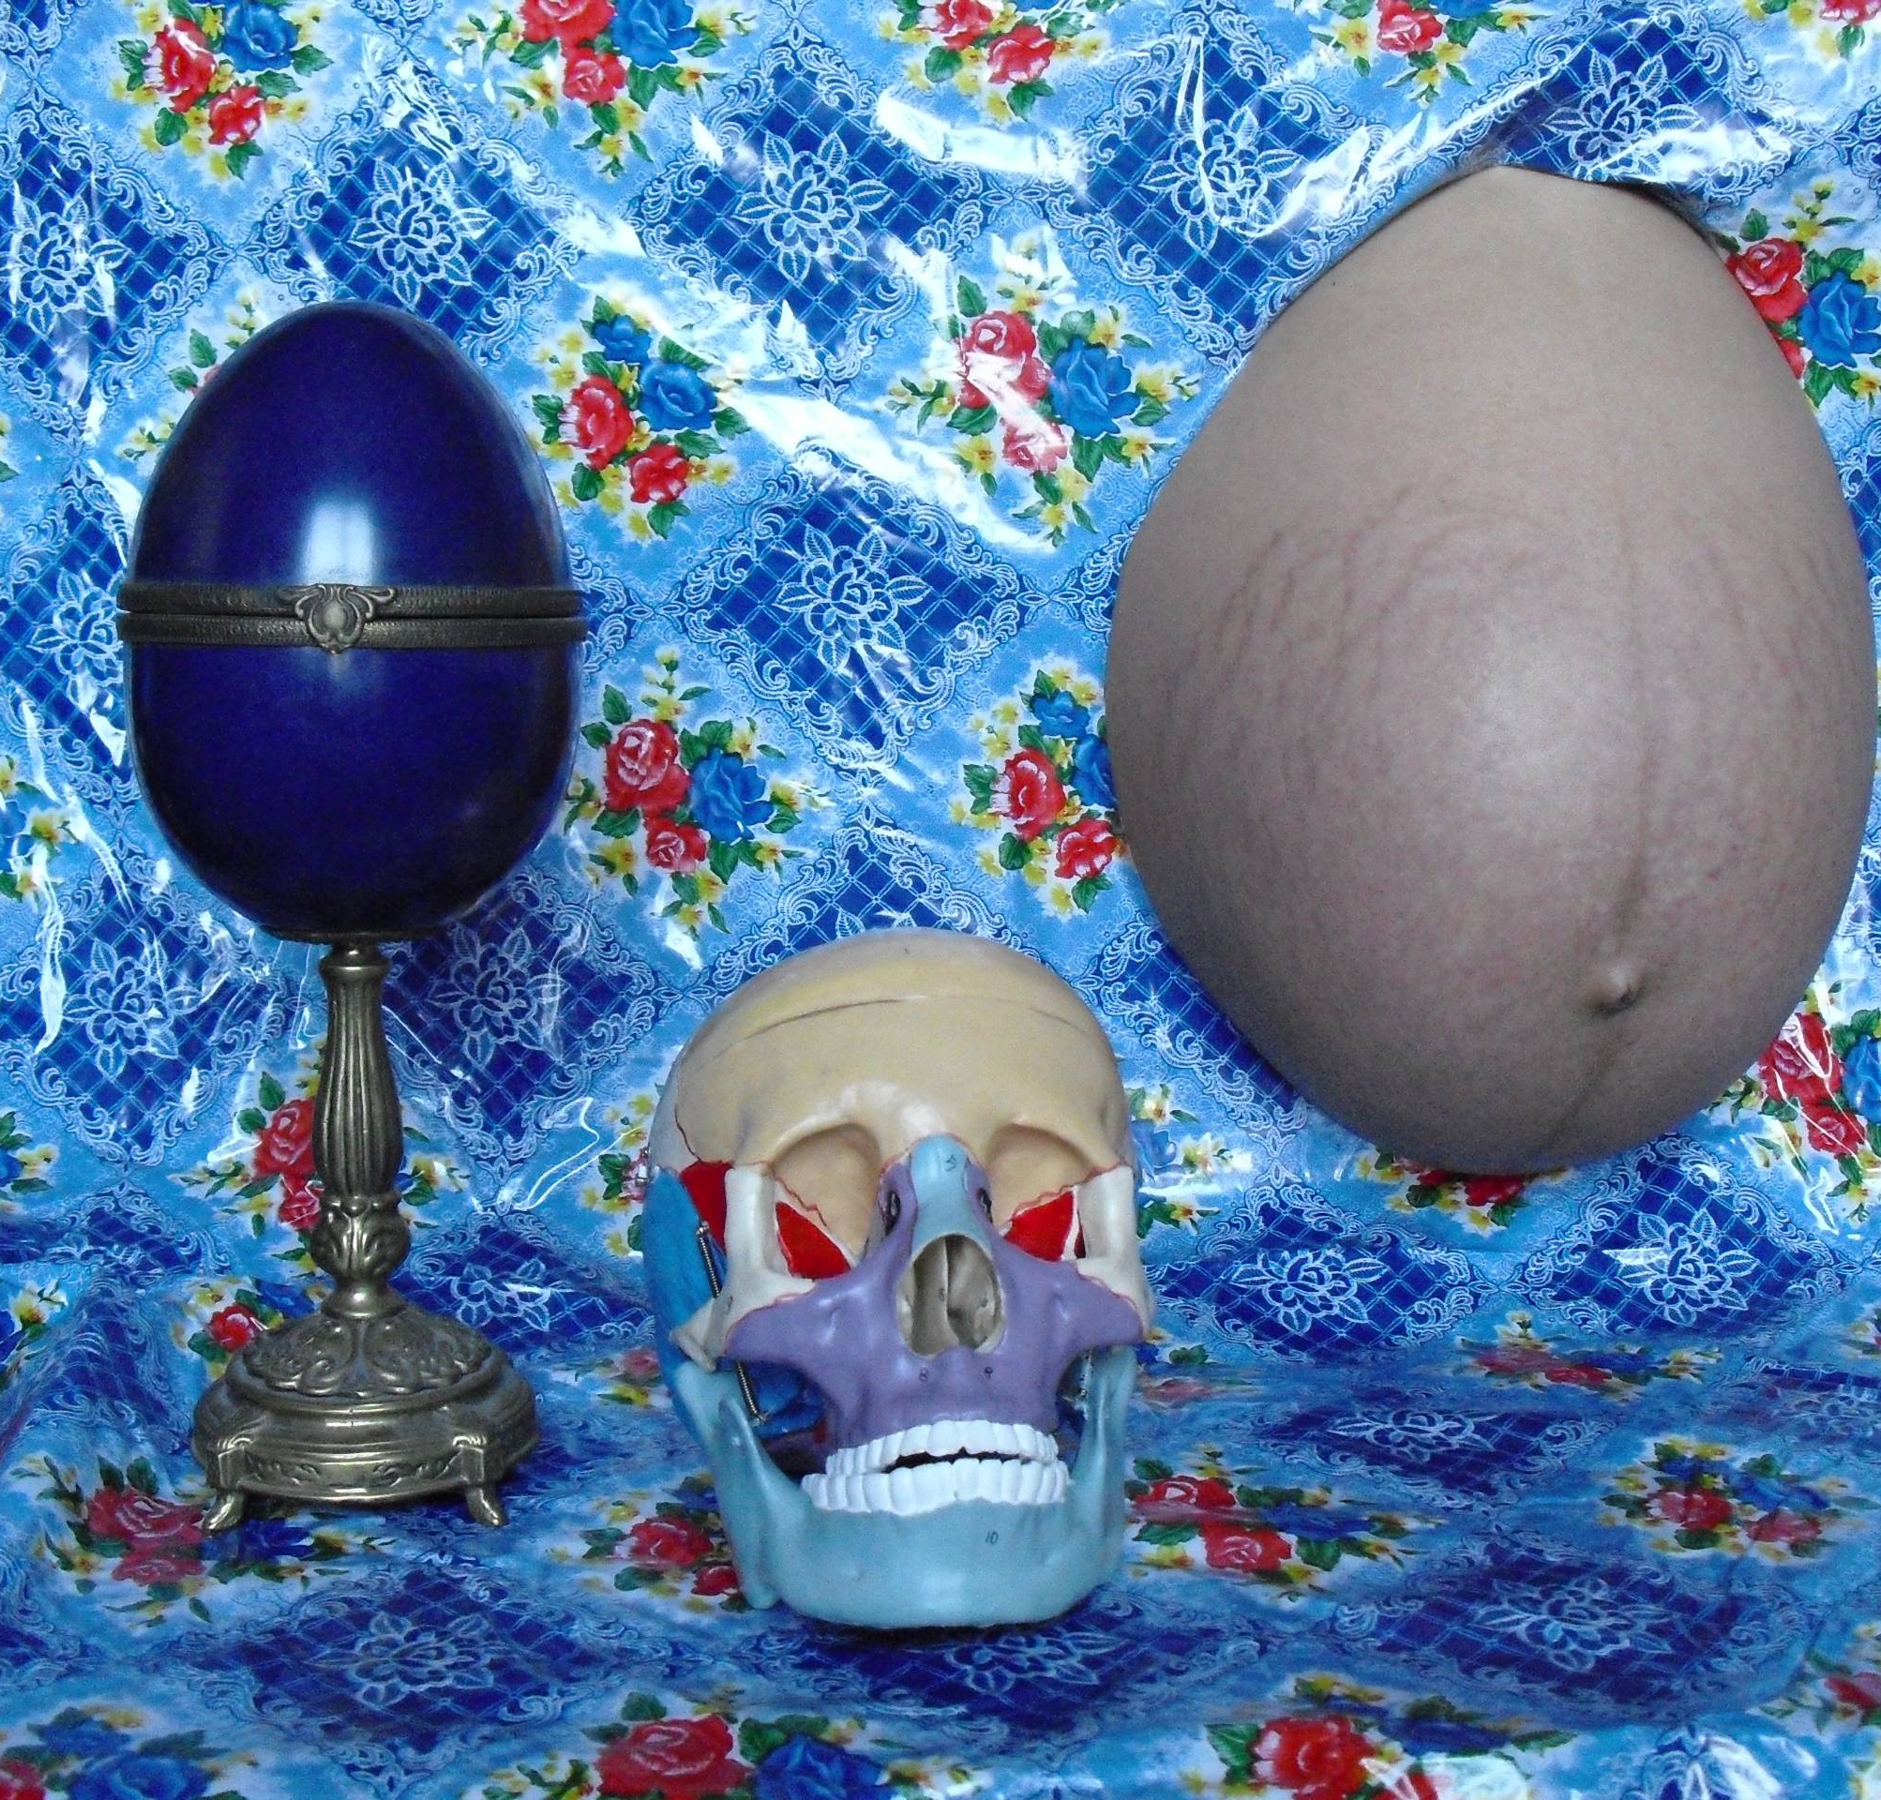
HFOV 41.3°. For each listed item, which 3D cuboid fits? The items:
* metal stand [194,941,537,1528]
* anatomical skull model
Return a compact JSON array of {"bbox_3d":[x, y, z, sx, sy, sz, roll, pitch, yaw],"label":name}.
[{"bbox_3d":[-0.166,0.090,0.718,0.100,0.157,0.100,-1,7,-6],"label":"metal stand"},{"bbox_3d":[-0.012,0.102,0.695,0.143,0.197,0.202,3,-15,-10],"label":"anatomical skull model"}]

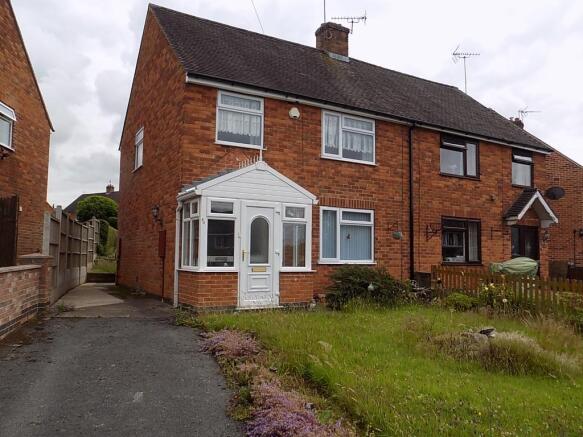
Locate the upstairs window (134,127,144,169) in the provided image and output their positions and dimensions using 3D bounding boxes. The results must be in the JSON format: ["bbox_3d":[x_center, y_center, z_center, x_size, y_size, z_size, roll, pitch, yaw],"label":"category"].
[{"bbox_3d":[-4.277,-1.941,12.887,0.110,1.100,1.070,3,-4,-30],"label":"upstairs window"}]

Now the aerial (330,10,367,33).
[{"bbox_3d":[2.003,-6.911,15.971,1.220,0.750,0.350,1,-4,1],"label":"aerial"}]

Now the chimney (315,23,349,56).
[{"bbox_3d":[1.429,-5.961,15.619,0.920,1.100,0.730,3,-4,-30],"label":"chimney"}]

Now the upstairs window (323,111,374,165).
[{"bbox_3d":[1.418,-1.961,11.204,1.610,1.160,0.110,3,-4,-30],"label":"upstairs window"}]

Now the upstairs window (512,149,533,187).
[{"bbox_3d":[7.464,-1.607,14.704,1.090,1.180,0.110,3,-4,-30],"label":"upstairs window"}]

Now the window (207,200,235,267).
[{"bbox_3d":[-1.296,0.284,8.284,0.570,1.200,0.110,3,-4,-30],"label":"window"}]

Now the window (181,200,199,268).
[{"bbox_3d":[-1.921,0.293,8.546,0.110,1.250,0.980,3,-4,-30],"label":"window"}]

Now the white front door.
[{"bbox_3d":[-0.609,0.700,8.659,0.870,1.980,0.110,3,-4,-30],"label":"white front door"}]

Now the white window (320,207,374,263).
[{"bbox_3d":[1.376,0.418,11.043,1.630,1.330,0.110,3,-4,-30],"label":"white window"}]

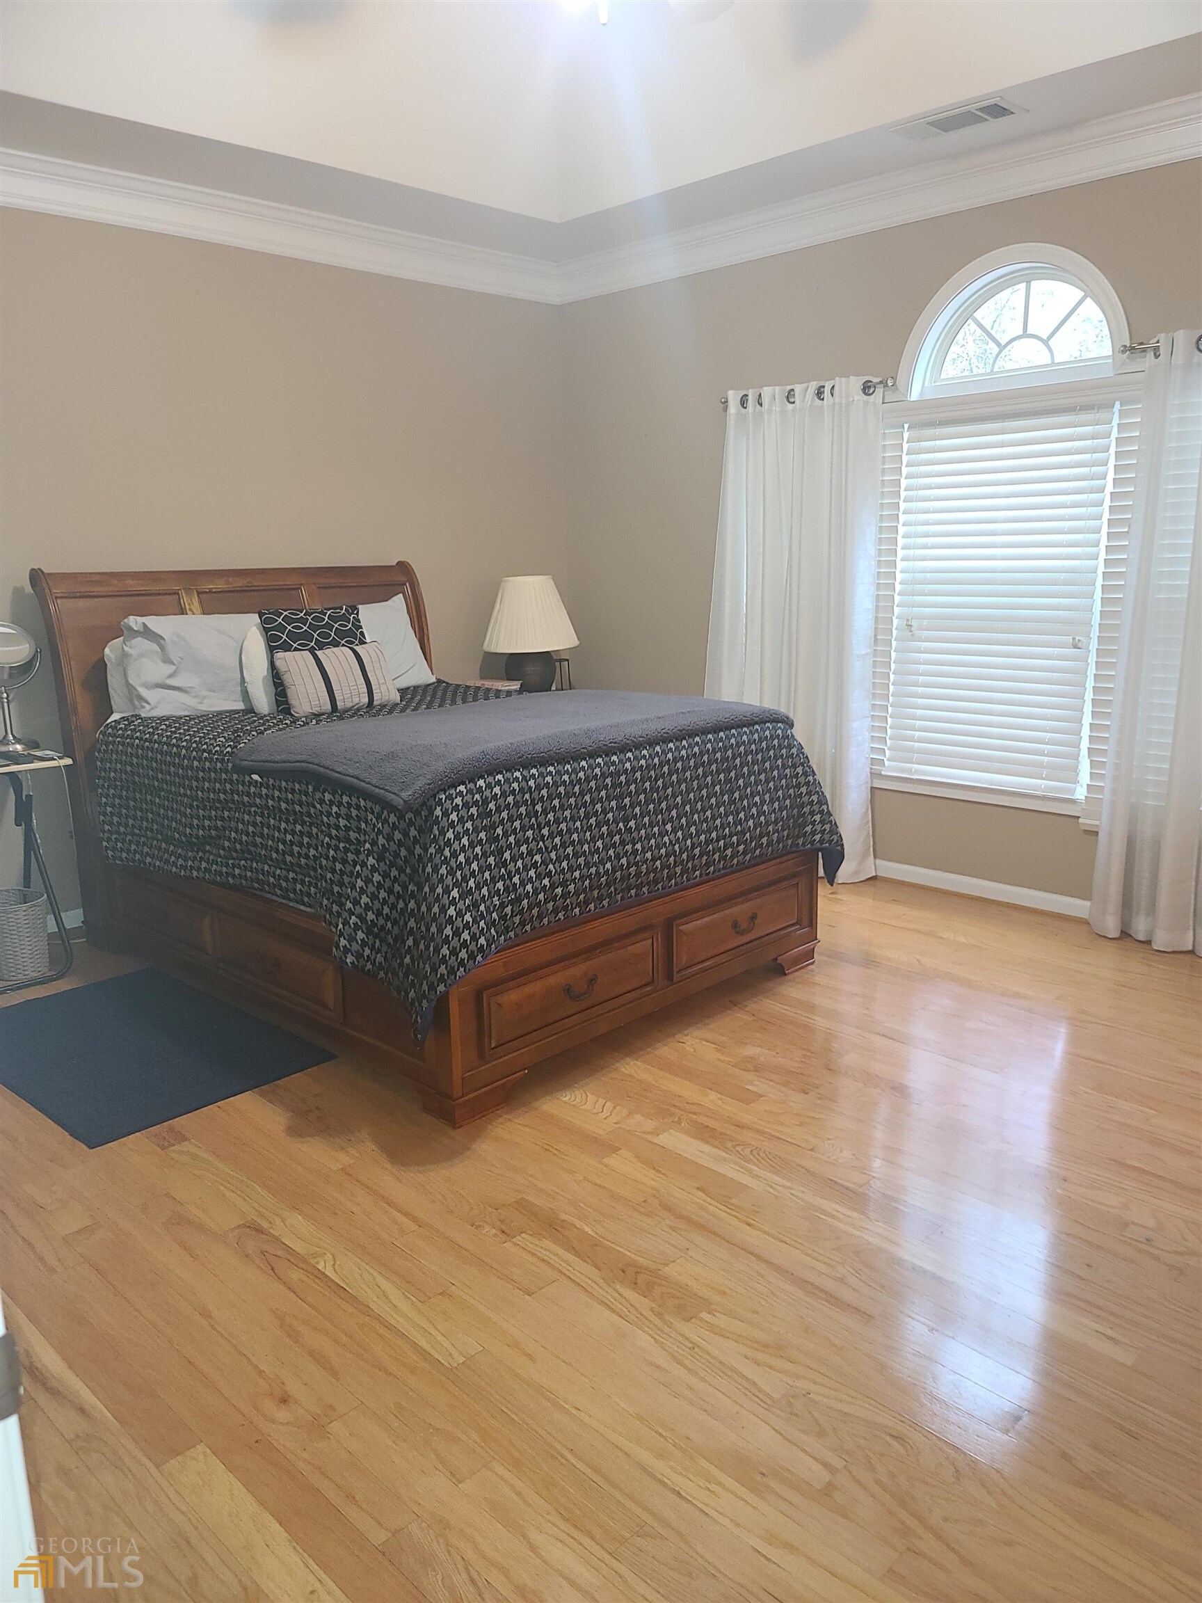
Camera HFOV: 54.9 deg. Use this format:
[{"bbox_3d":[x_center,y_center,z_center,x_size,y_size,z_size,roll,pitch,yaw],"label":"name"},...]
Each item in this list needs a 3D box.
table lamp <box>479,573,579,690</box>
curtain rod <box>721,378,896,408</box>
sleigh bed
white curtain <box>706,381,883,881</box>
[{"bbox_3d":[-0.357,-0.820,5.744,0.469,0.589,0.469,-1,13,0],"label":"table lamp"},{"bbox_3d":[0.861,-1.747,4.947,0.894,0.051,0.074,11,18,44],"label":"curtain rod"},{"bbox_3d":[-0.646,-0.145,4.237,2.384,1.415,1.728,11,18,44],"label":"sleigh bed"},{"bbox_3d":[0.819,-0.750,5.203,0.931,2.123,0.149,11,18,44],"label":"white curtain"}]

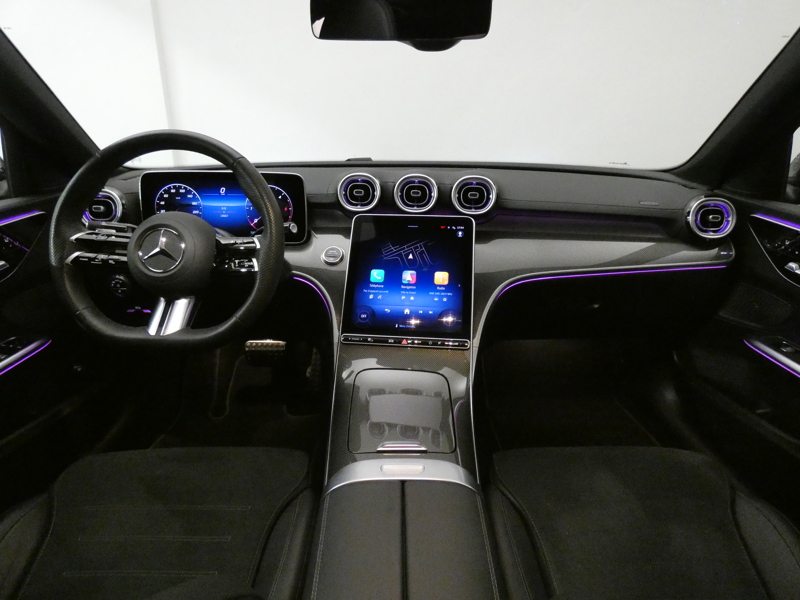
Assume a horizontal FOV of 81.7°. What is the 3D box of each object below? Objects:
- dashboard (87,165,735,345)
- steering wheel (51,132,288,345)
[{"bbox_3d":[0.013,-0.114,0.936,1.330,0.300,0.430,1,19,0],"label":"dashboard"},{"bbox_3d":[-0.376,-0.097,0.745,0.372,0.355,0.100,1,-4,0],"label":"steering wheel"}]

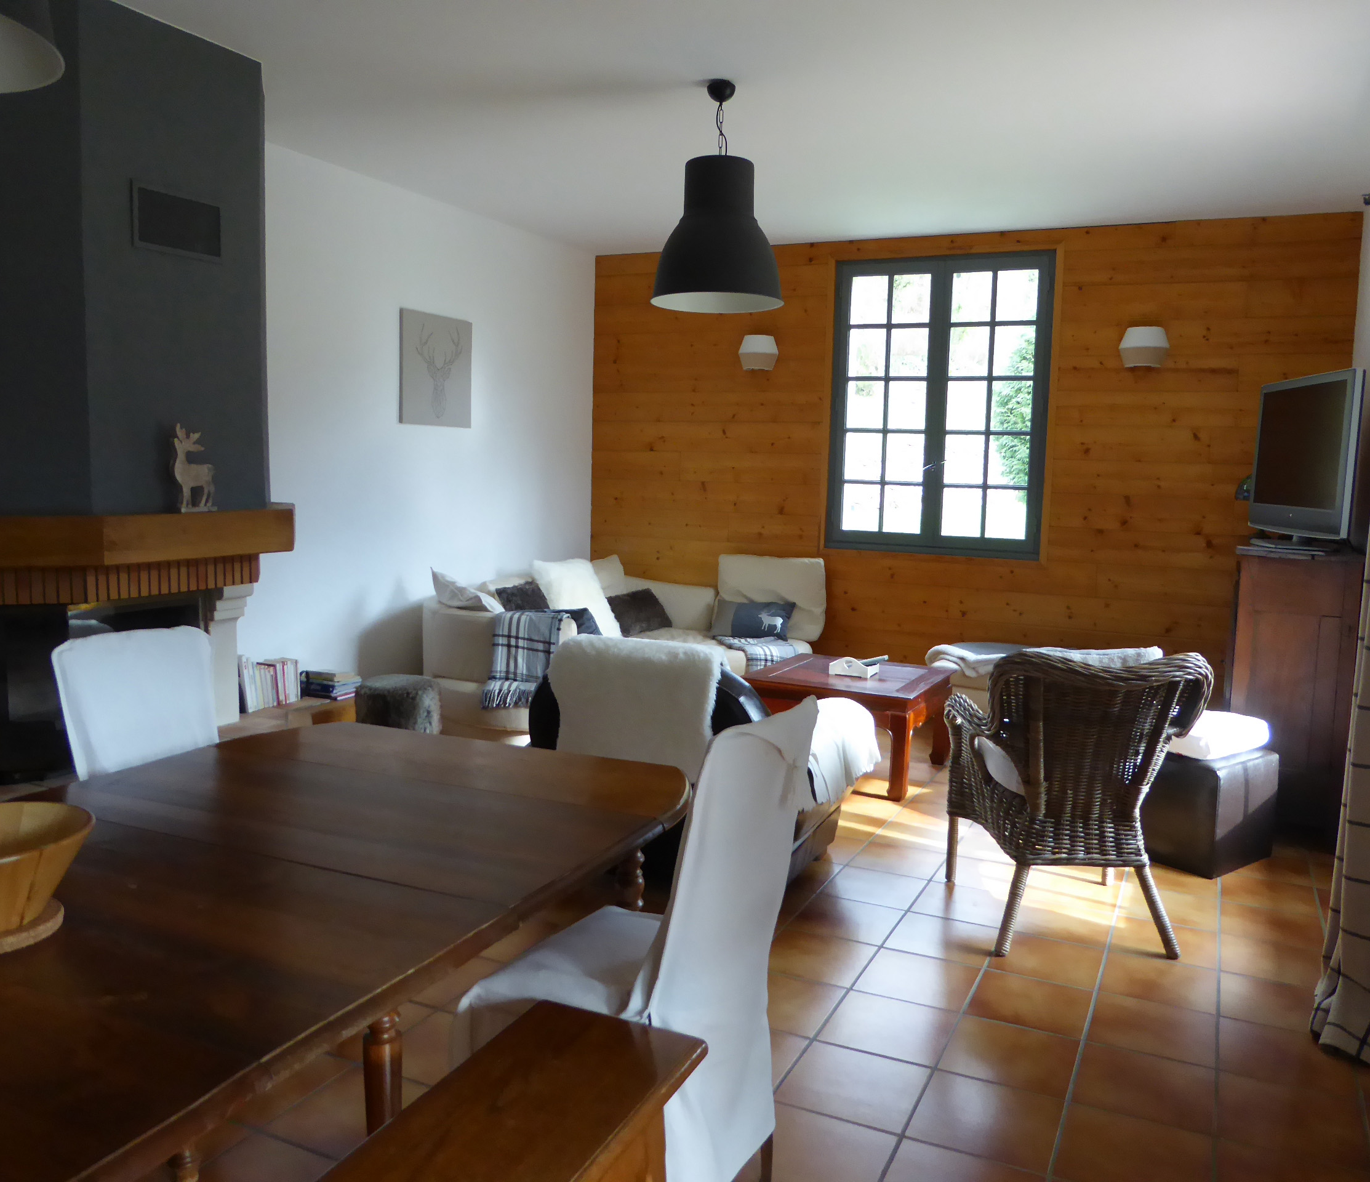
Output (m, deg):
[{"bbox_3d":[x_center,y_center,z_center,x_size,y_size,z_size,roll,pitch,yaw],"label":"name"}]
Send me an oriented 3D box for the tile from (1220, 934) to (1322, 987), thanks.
[{"bbox_3d":[1.743,1.096,3.351,0.295,0.010,0.295,4,7,25],"label":"tile"}]

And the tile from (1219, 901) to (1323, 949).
[{"bbox_3d":[1.892,1.076,3.657,0.298,0.012,0.298,4,7,25],"label":"tile"}]

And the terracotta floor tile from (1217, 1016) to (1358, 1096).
[{"bbox_3d":[1.481,1.154,2.805,0.295,0.010,0.295,4,7,25],"label":"terracotta floor tile"}]

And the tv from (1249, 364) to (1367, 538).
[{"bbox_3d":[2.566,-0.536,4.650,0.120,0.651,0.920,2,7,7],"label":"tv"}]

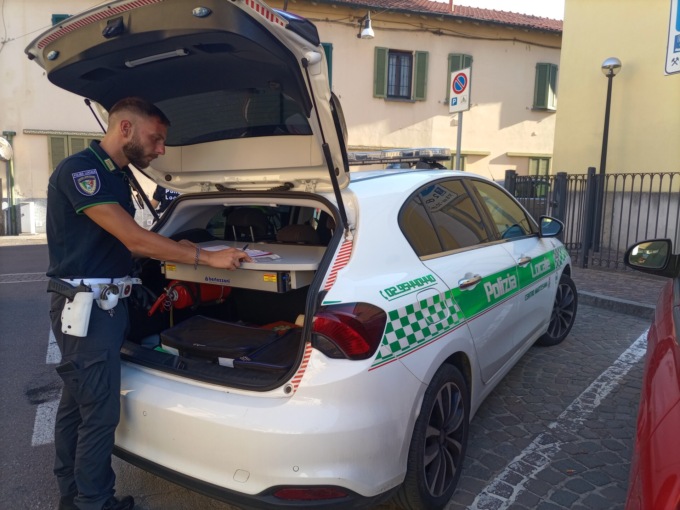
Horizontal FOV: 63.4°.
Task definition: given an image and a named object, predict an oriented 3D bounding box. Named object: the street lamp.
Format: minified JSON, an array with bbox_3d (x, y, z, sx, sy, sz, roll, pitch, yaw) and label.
[{"bbox_3d":[4.880,-1.804,10.108,0.370,3.530,0.370,1,8,3],"label":"street lamp"}]

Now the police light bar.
[{"bbox_3d":[0.159,-0.592,3.270,1.080,0.085,0.300,5,9,31],"label":"police light bar"}]

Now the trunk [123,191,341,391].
[{"bbox_3d":[-0.498,0.080,2.299,1.100,0.680,0.700,5,9,31],"label":"trunk"}]

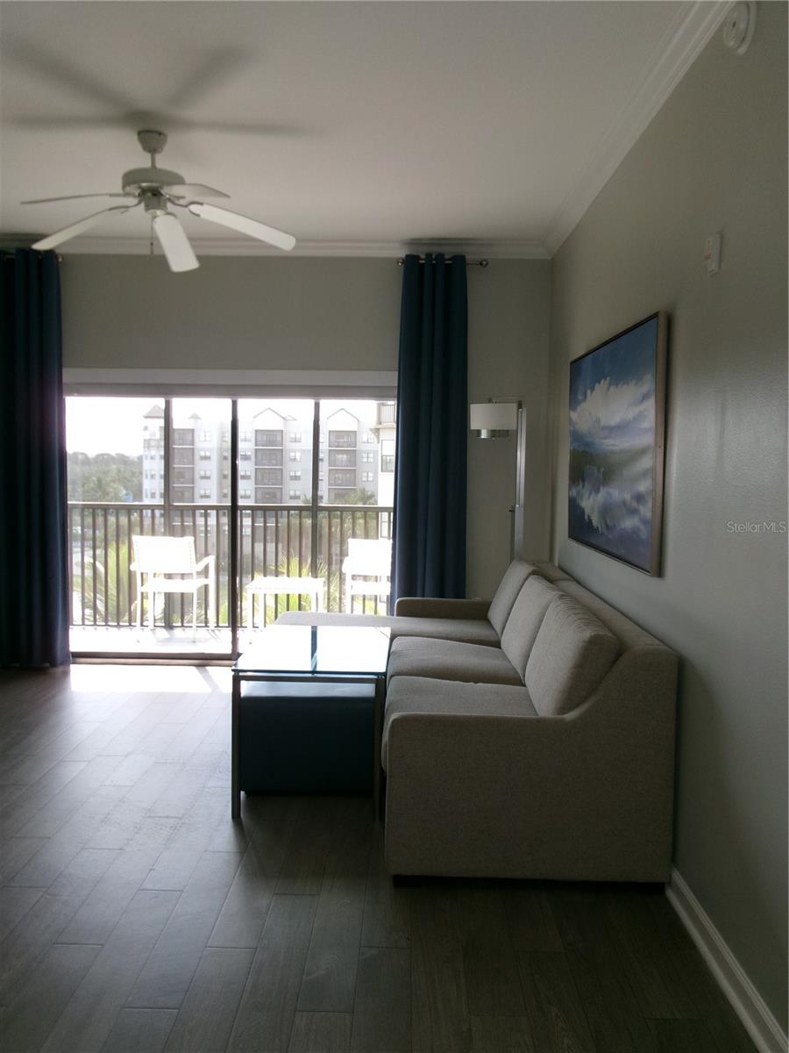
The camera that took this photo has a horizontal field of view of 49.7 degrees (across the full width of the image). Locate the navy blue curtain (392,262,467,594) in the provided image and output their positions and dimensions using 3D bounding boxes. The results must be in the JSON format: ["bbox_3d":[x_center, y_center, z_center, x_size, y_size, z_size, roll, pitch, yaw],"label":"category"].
[{"bbox_3d":[0.235,-0.381,5.574,0.492,2.749,0.125,1,4,1],"label":"navy blue curtain"}]

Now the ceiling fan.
[{"bbox_3d":[-1.047,-1.474,3.689,1.264,0.470,1.264,1,4,1],"label":"ceiling fan"}]

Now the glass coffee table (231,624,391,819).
[{"bbox_3d":[-0.341,0.852,3.931,0.634,0.620,0.978,1,4,1],"label":"glass coffee table"}]

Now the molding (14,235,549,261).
[{"bbox_3d":[-0.794,-1.813,5.525,3.631,0.103,0.103,1,4,1],"label":"molding"}]

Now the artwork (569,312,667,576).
[{"bbox_3d":[0.961,-0.356,3.833,0.040,0.941,1.580,1,4,1],"label":"artwork"}]

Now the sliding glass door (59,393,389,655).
[{"bbox_3d":[-1.165,0.005,5.974,2.367,1.940,0.118,1,4,1],"label":"sliding glass door"}]

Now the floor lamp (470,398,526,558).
[{"bbox_3d":[0.657,0.116,5.508,0.382,1.867,0.309,1,4,1],"label":"floor lamp"}]

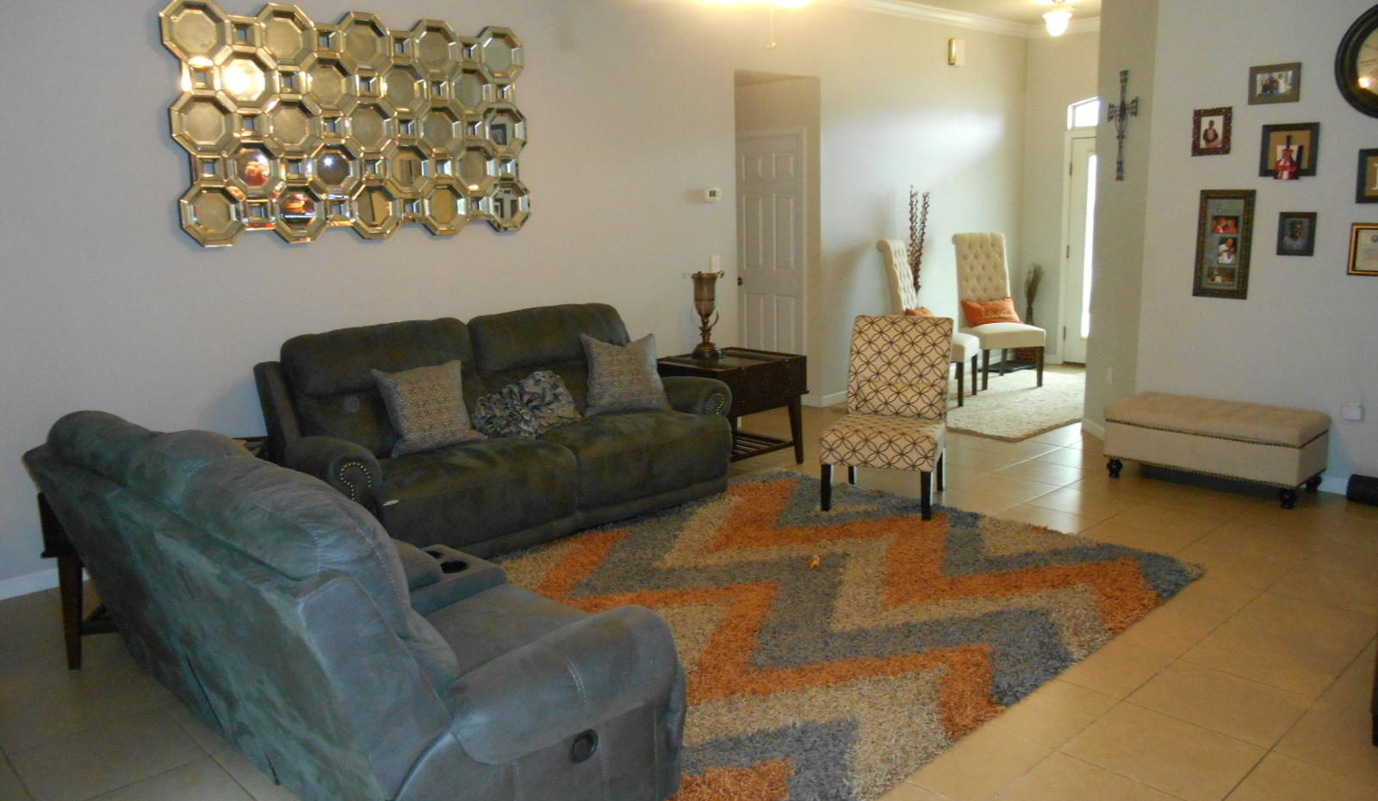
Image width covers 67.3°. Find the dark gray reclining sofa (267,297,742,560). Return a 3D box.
[{"bbox_3d":[-0.877,0.089,5.267,2.341,1.011,1.045,-10,14,-40],"label":"dark gray reclining sofa"}]

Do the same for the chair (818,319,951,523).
[{"bbox_3d":[1.013,0.070,5.278,0.560,0.925,0.670,3,11,21],"label":"chair"}]

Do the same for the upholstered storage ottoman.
[{"bbox_3d":[2.784,0.241,5.513,0.469,0.429,0.974,-11,14,-42],"label":"upholstered storage ottoman"}]

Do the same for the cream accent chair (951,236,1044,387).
[{"bbox_3d":[2.551,-0.751,8.597,0.530,1.230,0.690,-4,11,-12],"label":"cream accent chair"}]

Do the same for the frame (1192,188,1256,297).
[{"bbox_3d":[2.954,-0.859,5.708,0.025,0.588,0.283,-11,15,-42],"label":"frame"}]

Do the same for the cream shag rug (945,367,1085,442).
[{"bbox_3d":[2.478,-0.011,8.049,2.500,0.025,1.530,-11,15,-42],"label":"cream shag rug"}]

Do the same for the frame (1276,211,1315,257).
[{"bbox_3d":[3.201,-0.873,5.443,0.020,0.226,0.173,-11,15,-42],"label":"frame"}]

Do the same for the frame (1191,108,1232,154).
[{"bbox_3d":[2.841,-1.462,5.632,0.022,0.242,0.197,-11,15,-43],"label":"frame"}]

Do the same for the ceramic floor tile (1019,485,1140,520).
[{"bbox_3d":[2.044,0.543,5.398,0.433,0.010,0.433,-11,15,-42],"label":"ceramic floor tile"}]

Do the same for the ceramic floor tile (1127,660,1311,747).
[{"bbox_3d":[1.669,0.946,3.259,0.428,0.010,0.428,-11,15,-43],"label":"ceramic floor tile"}]

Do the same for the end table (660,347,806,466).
[{"bbox_3d":[0.251,0.060,6.285,0.726,0.644,0.631,-11,15,-43],"label":"end table"}]

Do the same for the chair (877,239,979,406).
[{"bbox_3d":[1.854,-0.624,7.976,0.700,1.235,0.550,4,12,26],"label":"chair"}]

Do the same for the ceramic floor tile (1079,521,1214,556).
[{"bbox_3d":[2.008,0.654,4.750,0.428,0.010,0.428,-11,15,-43],"label":"ceramic floor tile"}]

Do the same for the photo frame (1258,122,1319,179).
[{"bbox_3d":[3.045,-1.269,5.256,0.030,0.262,0.265,-11,14,-42],"label":"photo frame"}]

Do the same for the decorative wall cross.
[{"bbox_3d":[2.652,-1.680,6.337,0.030,0.650,0.430,-1,11,2],"label":"decorative wall cross"}]

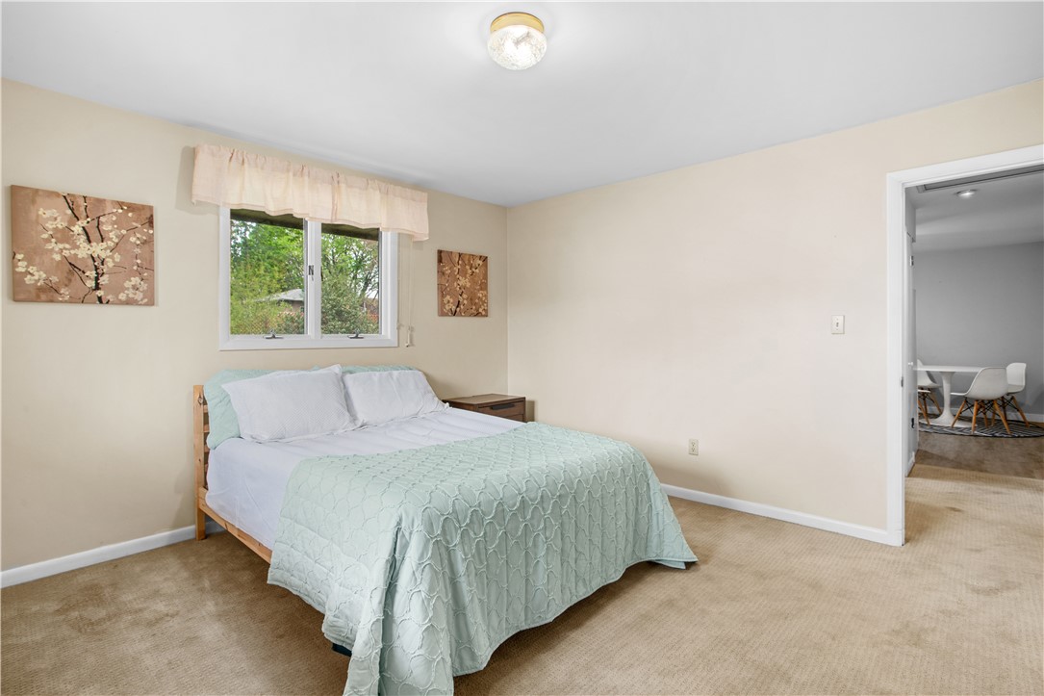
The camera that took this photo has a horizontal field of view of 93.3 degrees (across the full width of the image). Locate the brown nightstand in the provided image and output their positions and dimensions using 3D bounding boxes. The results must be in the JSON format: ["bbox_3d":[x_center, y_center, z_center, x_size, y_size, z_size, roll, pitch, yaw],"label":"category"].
[{"bbox_3d":[-0.320,0.764,4.284,0.405,0.640,0.585,2,3,44],"label":"brown nightstand"}]

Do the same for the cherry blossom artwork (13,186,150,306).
[{"bbox_3d":[-2.264,-0.507,2.576,0.030,0.555,0.555,2,3,44],"label":"cherry blossom artwork"}]

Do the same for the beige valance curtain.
[{"bbox_3d":[-1.342,-1.026,3.426,0.120,0.355,1.590,2,3,44],"label":"beige valance curtain"}]

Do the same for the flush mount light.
[{"bbox_3d":[-0.018,-1.218,1.988,0.233,0.145,0.233,0,2,0],"label":"flush mount light"}]

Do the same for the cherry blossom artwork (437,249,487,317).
[{"bbox_3d":[-0.519,-0.555,4.350,0.030,0.555,0.555,2,3,44],"label":"cherry blossom artwork"}]

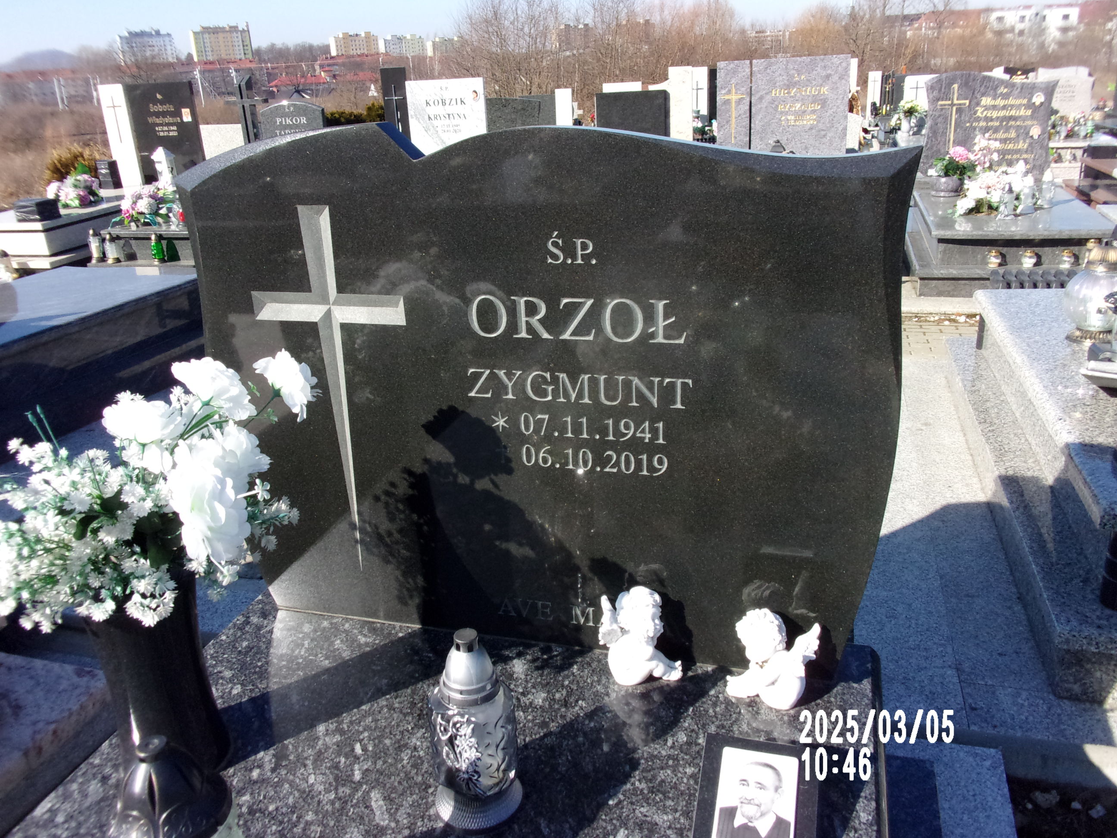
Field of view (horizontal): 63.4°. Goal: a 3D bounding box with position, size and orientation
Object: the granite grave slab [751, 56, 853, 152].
[{"bbox_3d":[2.004,-2.486,7.525,0.768,0.965,0.090,3,23,16],"label":"granite grave slab"}]

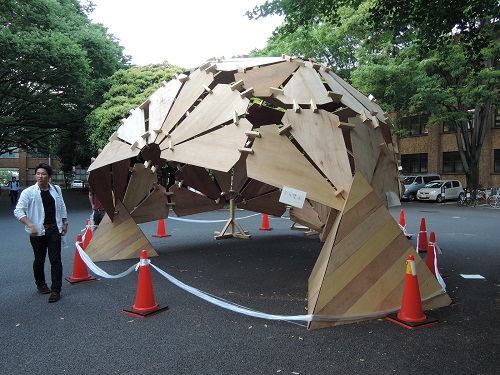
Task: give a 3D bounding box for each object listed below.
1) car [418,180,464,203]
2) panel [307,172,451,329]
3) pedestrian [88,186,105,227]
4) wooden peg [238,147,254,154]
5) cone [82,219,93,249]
[{"bbox_3d":[13.750,0.270,29.100,3.700,1.500,1.670,-1,1,-30],"label":"car"},{"bbox_3d":[1.182,0.599,5.139,1.986,1.591,1.545,-1,1,-23],"label":"panel"},{"bbox_3d":[-3.610,0.496,9.600,0.360,1.700,0.520,1,1,45],"label":"pedestrian"},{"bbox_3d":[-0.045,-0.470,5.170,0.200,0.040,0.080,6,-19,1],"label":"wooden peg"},{"bbox_3d":[-3.457,1.044,8.665,0.370,0.700,0.370,-1,1,-24],"label":"cone"}]

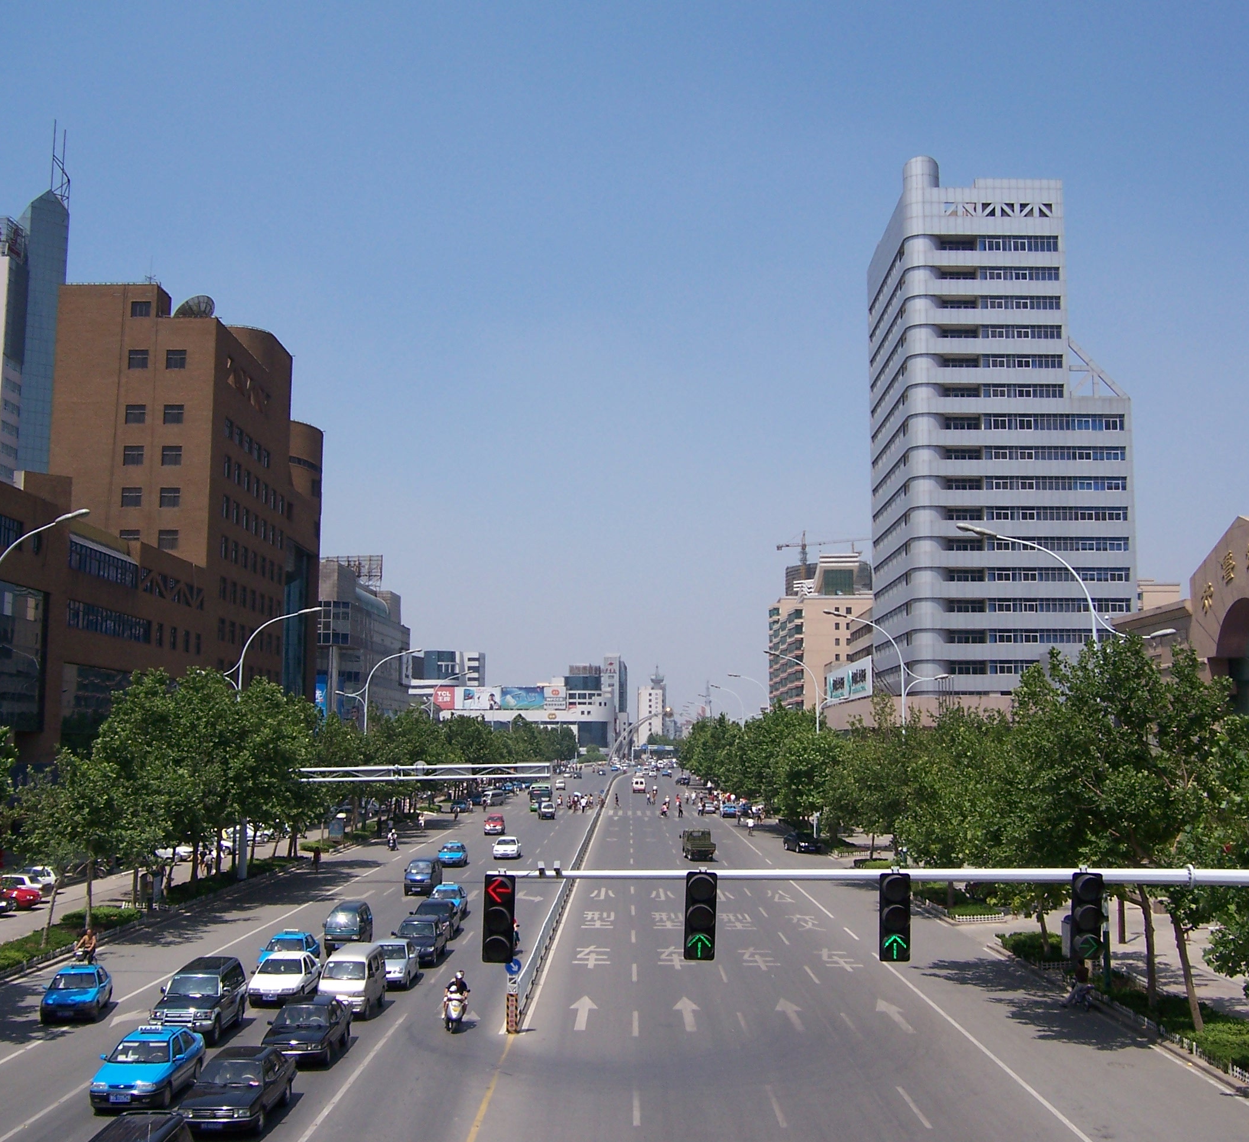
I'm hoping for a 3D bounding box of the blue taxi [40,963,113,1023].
[{"bbox_3d":[-17.278,13.311,45.943,1.700,1.500,4.300,2,-7,-11],"label":"blue taxi"}]

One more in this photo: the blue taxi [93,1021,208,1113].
[{"bbox_3d":[-11.723,12.173,35.917,1.700,1.500,4.380,0,-7,-1],"label":"blue taxi"}]

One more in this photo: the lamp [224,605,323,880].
[{"bbox_3d":[-23.020,10.672,91.882,7.200,17.100,0.500,0,-7,0],"label":"lamp"}]

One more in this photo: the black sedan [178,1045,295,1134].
[{"bbox_3d":[-9.100,12.169,34.348,1.700,1.430,4.600,0,-7,1],"label":"black sedan"}]

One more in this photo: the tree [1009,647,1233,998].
[{"bbox_3d":[16.331,8.235,48.148,7.370,12.030,7.370,0,-7,0],"label":"tree"}]

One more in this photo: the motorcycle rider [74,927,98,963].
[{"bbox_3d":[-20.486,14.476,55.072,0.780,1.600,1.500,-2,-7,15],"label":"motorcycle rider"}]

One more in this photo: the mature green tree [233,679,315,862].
[{"bbox_3d":[-24.842,14.039,102.763,5.820,12.810,5.820,0,-7,0],"label":"mature green tree"}]

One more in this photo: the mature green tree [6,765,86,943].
[{"bbox_3d":[-24.643,12.121,61.714,3.600,7.600,3.600,0,-7,0],"label":"mature green tree"}]

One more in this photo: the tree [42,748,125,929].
[{"bbox_3d":[-24.342,12.047,65.351,3.870,8.130,4.200,0,-7,0],"label":"tree"}]

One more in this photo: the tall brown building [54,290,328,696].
[{"bbox_3d":[-44.937,1.451,153.598,15.200,50.500,46.000,0,-7,0],"label":"tall brown building"}]

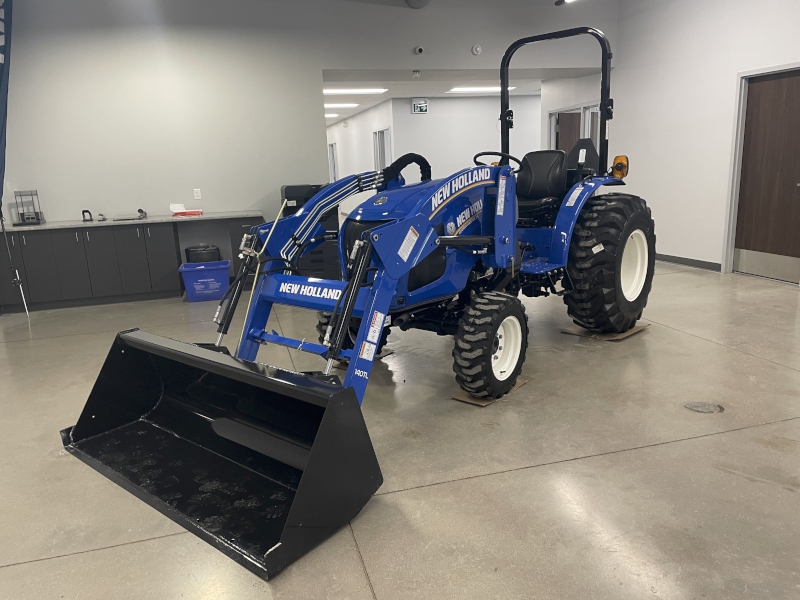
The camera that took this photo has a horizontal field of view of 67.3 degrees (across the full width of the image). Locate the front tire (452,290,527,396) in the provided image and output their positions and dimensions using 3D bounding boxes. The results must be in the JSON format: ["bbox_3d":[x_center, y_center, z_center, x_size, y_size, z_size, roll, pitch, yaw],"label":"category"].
[{"bbox_3d":[0.553,0.271,3.596,0.210,0.632,0.632,7,16,37],"label":"front tire"}]

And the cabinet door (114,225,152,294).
[{"bbox_3d":[-2.954,-0.455,6.652,0.300,0.775,0.025,-6,13,-15],"label":"cabinet door"}]

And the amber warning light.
[{"bbox_3d":[1.721,-1.031,4.683,0.105,0.170,0.070,9,17,40],"label":"amber warning light"}]

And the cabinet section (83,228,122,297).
[{"bbox_3d":[-3.245,-0.425,6.575,0.300,0.775,0.025,-6,13,-15],"label":"cabinet section"}]

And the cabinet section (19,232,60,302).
[{"bbox_3d":[-3.829,-0.365,6.422,0.300,0.775,0.025,-6,13,-15],"label":"cabinet section"}]

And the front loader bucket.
[{"bbox_3d":[-0.929,0.544,2.808,1.700,0.570,0.640,9,17,40],"label":"front loader bucket"}]

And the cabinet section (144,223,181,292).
[{"bbox_3d":[-2.662,-0.484,6.728,0.300,0.775,0.025,-6,13,-15],"label":"cabinet section"}]

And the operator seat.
[{"bbox_3d":[1.078,-0.947,4.896,0.480,0.520,0.520,9,17,40],"label":"operator seat"}]

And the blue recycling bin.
[{"bbox_3d":[-2.154,-0.203,6.731,0.530,0.400,0.340,-6,13,-15],"label":"blue recycling bin"}]

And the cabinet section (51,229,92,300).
[{"bbox_3d":[-3.537,-0.395,6.498,0.300,0.775,0.025,-6,13,-15],"label":"cabinet section"}]

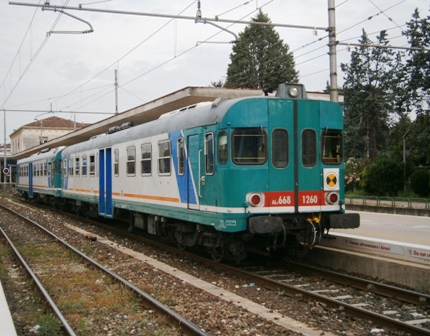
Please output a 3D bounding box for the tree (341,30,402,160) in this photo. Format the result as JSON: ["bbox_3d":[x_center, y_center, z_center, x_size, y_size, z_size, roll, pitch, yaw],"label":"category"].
[{"bbox_3d":[9.497,-3.300,37.048,4.200,10.250,4.200,0,-1,-24],"label":"tree"}]

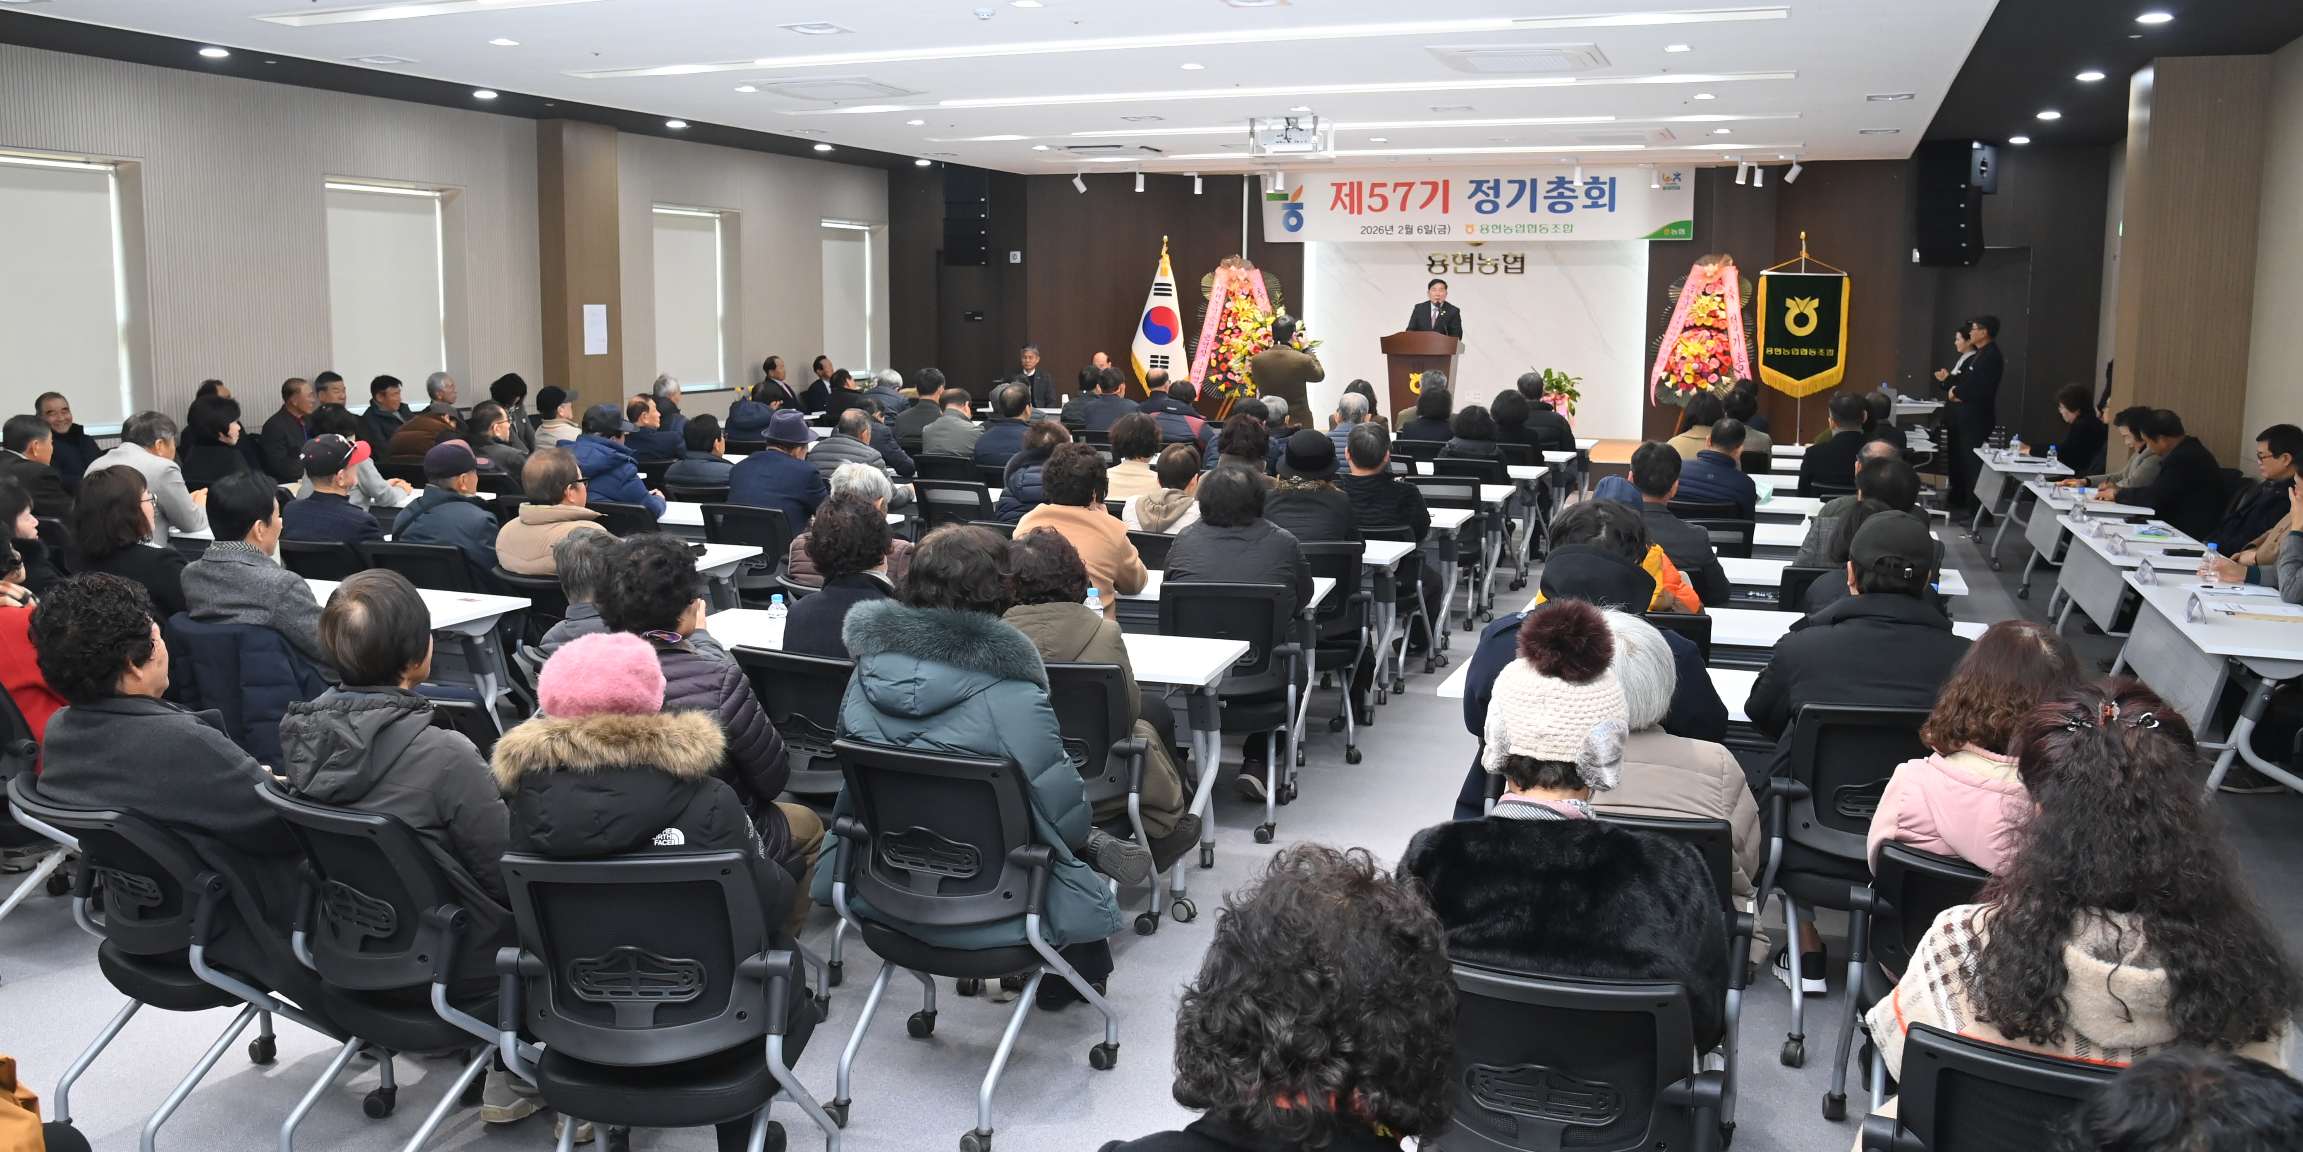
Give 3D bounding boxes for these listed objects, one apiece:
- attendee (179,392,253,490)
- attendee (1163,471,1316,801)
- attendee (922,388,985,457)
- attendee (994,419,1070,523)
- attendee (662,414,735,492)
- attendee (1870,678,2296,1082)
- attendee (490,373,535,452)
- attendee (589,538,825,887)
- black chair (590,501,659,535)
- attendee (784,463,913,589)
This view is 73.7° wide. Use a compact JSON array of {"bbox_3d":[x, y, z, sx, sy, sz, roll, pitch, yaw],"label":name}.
[{"bbox_3d":[-4.788,-0.315,8.033,0.500,1.240,0.750,8,12,35],"label":"attendee"},{"bbox_3d":[0.317,0.212,5.469,0.540,1.260,0.750,3,10,17],"label":"attendee"},{"bbox_3d":[-1.140,-0.552,9.645,0.480,1.260,0.720,6,11,24],"label":"attendee"},{"bbox_3d":[-0.414,-0.068,7.011,0.520,1.280,0.780,5,11,27],"label":"attendee"},{"bbox_3d":[-2.085,-0.215,7.552,0.500,1.200,0.680,5,11,22],"label":"attendee"},{"bbox_3d":[1.377,0.762,2.287,0.580,1.270,0.750,5,11,26],"label":"attendee"},{"bbox_3d":[-4.498,-0.818,10.916,0.750,1.220,0.500,2,10,8],"label":"attendee"},{"bbox_3d":[-1.110,0.522,3.734,0.540,1.220,0.800,7,12,31],"label":"attendee"},{"bbox_3d":[-2.397,0.065,7.189,0.550,0.860,0.570,6,11,24],"label":"black chair"},{"bbox_3d":[-0.906,0.206,5.338,0.480,1.210,0.680,7,12,29],"label":"attendee"}]

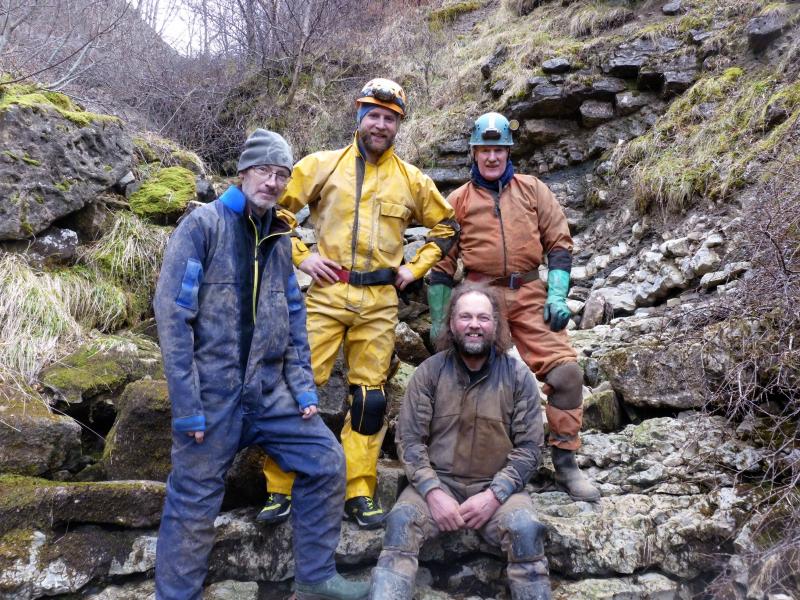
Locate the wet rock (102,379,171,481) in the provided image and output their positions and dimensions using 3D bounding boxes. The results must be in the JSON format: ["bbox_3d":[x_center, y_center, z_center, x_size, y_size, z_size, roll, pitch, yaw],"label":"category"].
[{"bbox_3d":[-1.215,0.628,3.250,0.420,0.480,0.420,-1,3,-11],"label":"wet rock"}]

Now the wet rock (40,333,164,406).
[{"bbox_3d":[-1.531,0.358,3.450,0.640,0.360,0.450,0,2,-11],"label":"wet rock"}]

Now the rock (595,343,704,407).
[{"bbox_3d":[1.476,0.445,3.950,0.600,0.370,0.420,0,2,11],"label":"rock"}]

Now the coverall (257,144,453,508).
[{"bbox_3d":[-0.168,0.073,2.780,0.820,1.500,0.450,0,3,3],"label":"coverall"}]

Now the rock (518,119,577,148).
[{"bbox_3d":[1.396,-1.575,6.300,0.560,0.260,0.400,0,3,6],"label":"rock"}]

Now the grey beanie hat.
[{"bbox_3d":[-0.479,-0.531,2.380,0.190,0.160,0.220,7,-2,-28],"label":"grey beanie hat"}]

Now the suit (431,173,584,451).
[{"bbox_3d":[0.494,0.053,3.080,0.700,1.290,0.420,0,3,2],"label":"suit"}]

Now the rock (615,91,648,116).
[{"bbox_3d":[2.487,-2.111,7.200,0.350,0.250,0.300,0,2,11],"label":"rock"}]

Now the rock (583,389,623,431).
[{"bbox_3d":[1.122,0.618,3.750,0.230,0.240,0.240,0,2,11],"label":"rock"}]

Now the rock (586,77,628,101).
[{"bbox_3d":[2.105,-2.146,6.800,0.420,0.230,0.360,0,3,9],"label":"rock"}]

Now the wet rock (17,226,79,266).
[{"bbox_3d":[-2.262,-0.343,4.300,0.380,0.250,0.300,0,2,-11],"label":"wet rock"}]

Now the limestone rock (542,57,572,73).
[{"bbox_3d":[1.716,-2.565,7.300,0.330,0.170,0.280,0,3,6],"label":"limestone rock"}]

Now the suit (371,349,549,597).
[{"bbox_3d":[0.200,0.570,2.220,0.580,0.830,0.600,0,2,7],"label":"suit"}]

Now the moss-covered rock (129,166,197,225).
[{"bbox_3d":[-1.488,-0.655,4.200,0.430,0.350,0.400,-1,3,-11],"label":"moss-covered rock"}]

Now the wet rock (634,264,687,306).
[{"bbox_3d":[1.866,-0.104,4.800,0.360,0.280,0.320,0,2,11],"label":"wet rock"}]

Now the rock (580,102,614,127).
[{"bbox_3d":[2.122,-2.004,7.200,0.350,0.260,0.300,0,2,11],"label":"rock"}]

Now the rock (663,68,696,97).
[{"bbox_3d":[2.836,-2.207,6.800,0.350,0.270,0.340,1,3,11],"label":"rock"}]

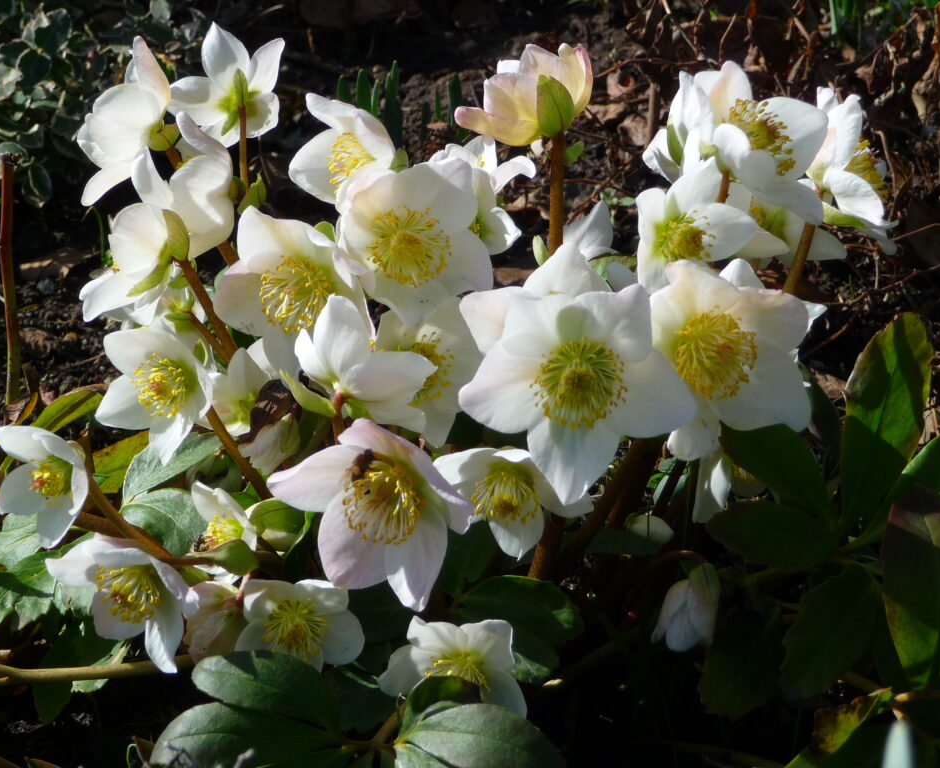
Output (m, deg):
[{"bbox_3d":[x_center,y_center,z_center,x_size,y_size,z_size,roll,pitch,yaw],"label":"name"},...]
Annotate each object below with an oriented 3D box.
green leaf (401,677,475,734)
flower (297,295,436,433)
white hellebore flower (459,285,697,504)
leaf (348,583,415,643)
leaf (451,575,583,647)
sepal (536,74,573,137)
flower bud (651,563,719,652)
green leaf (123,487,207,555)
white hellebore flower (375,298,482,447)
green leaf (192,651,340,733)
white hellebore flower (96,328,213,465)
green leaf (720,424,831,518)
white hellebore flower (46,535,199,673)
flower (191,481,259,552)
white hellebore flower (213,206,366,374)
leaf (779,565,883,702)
[{"bbox_3d":[-0.011,0.114,1.080,0.028,0.012,0.022,-33,45,-19],"label":"green leaf"},{"bbox_3d":[-0.037,-0.007,1.080,0.048,0.042,0.030,10,34,18],"label":"flower"},{"bbox_3d":[0.037,0.004,1.050,0.081,0.074,0.030,0,5,0],"label":"white hellebore flower"},{"bbox_3d":[-0.033,0.084,1.130,0.030,0.010,0.032,-29,49,-29],"label":"leaf"},{"bbox_3d":[0.017,0.082,1.100,0.047,0.010,0.029,4,41,0],"label":"leaf"},{"bbox_3d":[0.033,-0.109,1.200,0.017,0.025,0.008,-2,18,-5],"label":"sepal"},{"bbox_3d":[0.080,0.083,1.130,0.021,0.032,0.021,21,18,-3],"label":"flower bud"},{"bbox_3d":[-0.114,0.052,1.140,0.034,0.012,0.026,19,44,21],"label":"green leaf"},{"bbox_3d":[-0.018,-0.004,1.150,0.049,0.054,0.025,-7,9,-14],"label":"white hellebore flower"},{"bbox_3d":[-0.070,0.107,1.050,0.056,0.010,0.030,15,46,24],"label":"green leaf"},{"bbox_3d":[-0.118,0.005,1.140,0.044,0.047,0.025,13,11,26],"label":"white hellebore flower"},{"bbox_3d":[0.115,0.033,1.140,0.048,0.009,0.028,38,60,22],"label":"green leaf"},{"bbox_3d":[-0.127,0.080,1.110,0.052,0.047,0.030,13,17,23],"label":"white hellebore flower"},{"bbox_3d":[-0.088,0.050,1.100,0.022,0.034,0.036,-18,33,-37],"label":"flower"},{"bbox_3d":[-0.067,-0.035,1.150,0.058,0.058,0.030,13,12,22],"label":"white hellebore flower"},{"bbox_3d":[0.128,0.088,1.090,0.031,0.010,0.055,25,70,20],"label":"leaf"}]

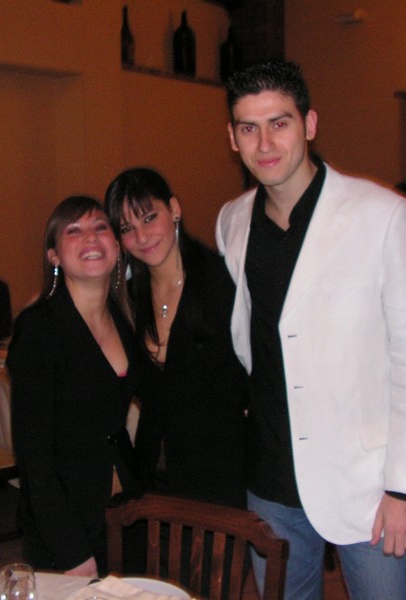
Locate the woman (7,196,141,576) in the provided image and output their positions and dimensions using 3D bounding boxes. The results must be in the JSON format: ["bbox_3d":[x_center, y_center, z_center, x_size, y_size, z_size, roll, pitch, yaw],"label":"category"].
[{"bbox_3d":[-0.292,0.564,1.957,0.440,1.590,0.320,-2,9,-23],"label":"woman"}]

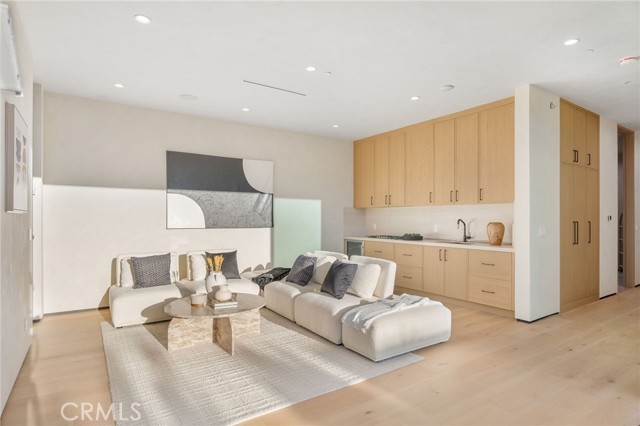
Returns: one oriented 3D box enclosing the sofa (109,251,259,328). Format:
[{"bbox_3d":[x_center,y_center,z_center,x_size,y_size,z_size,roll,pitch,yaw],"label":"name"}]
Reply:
[{"bbox_3d":[-1.942,0.984,4.894,1.900,0.770,1.050,1,-1,-34],"label":"sofa"}]

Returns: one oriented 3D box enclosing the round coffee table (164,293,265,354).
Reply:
[{"bbox_3d":[-1.091,1.154,3.572,0.990,0.400,0.990,0,-1,0],"label":"round coffee table"}]

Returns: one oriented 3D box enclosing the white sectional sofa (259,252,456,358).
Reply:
[{"bbox_3d":[0.303,0.991,4.332,1.070,0.760,2.360,1,-1,-34],"label":"white sectional sofa"}]

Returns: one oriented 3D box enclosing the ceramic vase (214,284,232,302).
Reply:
[{"bbox_3d":[-0.990,0.820,3.463,0.162,0.158,0.162,1,-1,-34],"label":"ceramic vase"}]

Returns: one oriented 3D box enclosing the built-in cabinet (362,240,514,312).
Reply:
[{"bbox_3d":[1.948,0.923,5.762,0.620,0.800,2.860,1,-1,-36],"label":"built-in cabinet"}]

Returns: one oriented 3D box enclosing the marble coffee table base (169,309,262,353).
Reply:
[{"bbox_3d":[-1.091,1.164,3.572,0.940,0.370,0.920,1,-1,-34],"label":"marble coffee table base"}]

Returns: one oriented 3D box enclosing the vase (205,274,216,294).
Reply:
[{"bbox_3d":[-1.181,0.818,3.853,0.210,0.280,0.210,1,-1,-34],"label":"vase"}]

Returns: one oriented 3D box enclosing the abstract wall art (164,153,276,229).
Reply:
[{"bbox_3d":[-1.630,-0.348,5.788,1.840,1.230,0.045,1,-1,-34],"label":"abstract wall art"}]

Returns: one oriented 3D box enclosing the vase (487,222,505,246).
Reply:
[{"bbox_3d":[2.593,0.305,4.984,0.250,0.340,0.250,1,-1,-34],"label":"vase"}]

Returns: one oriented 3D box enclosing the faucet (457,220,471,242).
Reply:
[{"bbox_3d":[2.316,0.295,5.437,0.240,0.380,0.140,1,-1,-34],"label":"faucet"}]

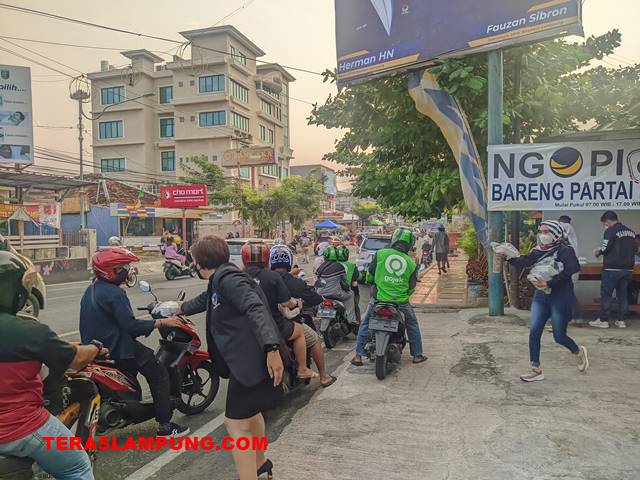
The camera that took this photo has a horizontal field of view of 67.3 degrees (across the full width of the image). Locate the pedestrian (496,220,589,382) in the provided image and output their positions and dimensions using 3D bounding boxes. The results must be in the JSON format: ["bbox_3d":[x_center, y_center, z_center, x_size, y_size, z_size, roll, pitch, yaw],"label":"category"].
[{"bbox_3d":[2.262,0.577,4.800,0.800,1.570,0.550,-2,2,-32],"label":"pedestrian"}]

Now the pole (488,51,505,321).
[{"bbox_3d":[2.754,-0.909,7.500,0.220,4.200,0.220,-1,2,0],"label":"pole"}]

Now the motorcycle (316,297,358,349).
[{"bbox_3d":[0.365,0.924,6.993,0.680,1.070,1.870,0,1,23],"label":"motorcycle"}]

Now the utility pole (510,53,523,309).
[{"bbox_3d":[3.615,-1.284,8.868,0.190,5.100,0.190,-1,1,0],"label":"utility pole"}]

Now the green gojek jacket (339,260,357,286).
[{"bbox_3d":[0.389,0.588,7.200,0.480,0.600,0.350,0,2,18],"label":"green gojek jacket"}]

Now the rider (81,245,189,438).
[{"bbox_3d":[-1.467,0.781,3.781,0.640,1.470,0.880,0,1,44],"label":"rider"}]

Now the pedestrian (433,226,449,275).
[{"bbox_3d":[4.053,0.356,16.190,0.520,1.670,0.400,0,1,16],"label":"pedestrian"}]

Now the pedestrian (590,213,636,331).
[{"bbox_3d":[4.245,0.431,7.000,0.520,1.660,0.500,-2,2,-24],"label":"pedestrian"}]

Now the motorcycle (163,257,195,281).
[{"bbox_3d":[-4.470,0.732,15.700,0.680,1.080,1.850,0,2,18],"label":"motorcycle"}]

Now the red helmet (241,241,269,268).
[{"bbox_3d":[-0.597,0.127,4.450,0.250,0.260,0.290,-1,2,-5],"label":"red helmet"}]

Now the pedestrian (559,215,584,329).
[{"bbox_3d":[3.849,0.473,7.390,0.500,1.640,0.420,-1,1,-12],"label":"pedestrian"}]

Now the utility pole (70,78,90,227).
[{"bbox_3d":[-9.213,-2.398,18.453,0.600,7.600,0.500,0,1,20],"label":"utility pole"}]

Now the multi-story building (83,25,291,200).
[{"bbox_3d":[-13.509,-9.911,55.875,16.000,21.000,18.000,0,2,17],"label":"multi-story building"}]

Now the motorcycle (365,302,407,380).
[{"bbox_3d":[0.795,0.837,5.273,0.690,1.080,1.880,0,1,19],"label":"motorcycle"}]

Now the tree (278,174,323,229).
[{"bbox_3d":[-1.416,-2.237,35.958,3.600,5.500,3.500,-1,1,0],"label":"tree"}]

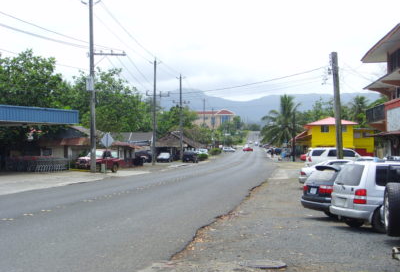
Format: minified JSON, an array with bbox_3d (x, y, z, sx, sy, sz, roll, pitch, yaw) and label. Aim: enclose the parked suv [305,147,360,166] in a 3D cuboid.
[{"bbox_3d":[9.000,1.620,43.300,4.750,1.780,1.860,0,-1,-3],"label":"parked suv"}]

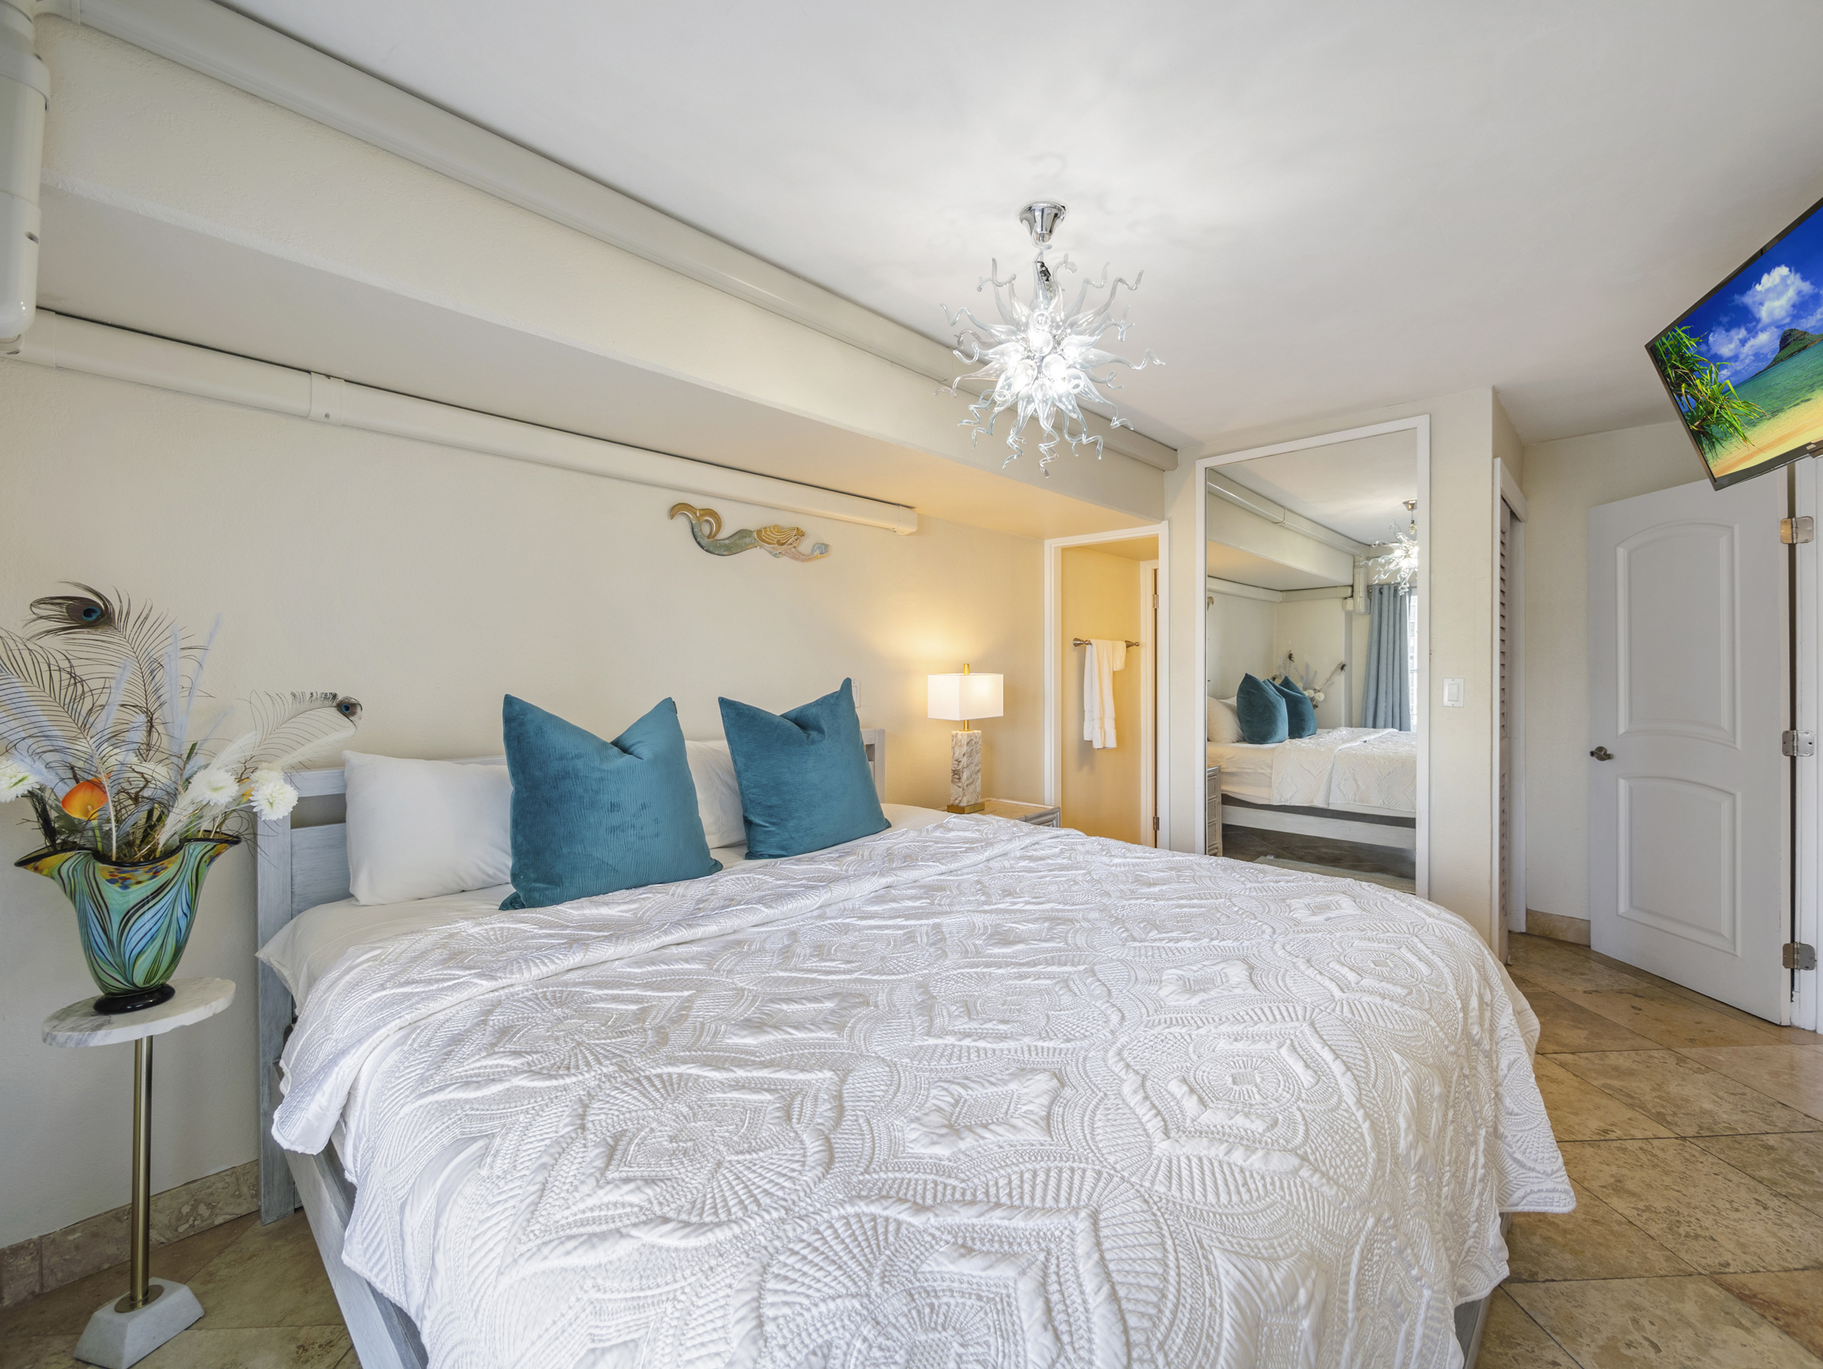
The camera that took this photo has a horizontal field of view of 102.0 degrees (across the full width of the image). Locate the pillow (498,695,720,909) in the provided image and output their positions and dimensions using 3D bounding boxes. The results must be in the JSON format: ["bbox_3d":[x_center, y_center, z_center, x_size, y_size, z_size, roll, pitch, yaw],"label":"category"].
[{"bbox_3d":[-0.798,0.270,1.954,0.550,0.515,0.200,-1,-12,-44],"label":"pillow"}]

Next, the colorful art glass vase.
[{"bbox_3d":[-1.515,0.473,1.444,0.250,0.310,0.310,0,1,44],"label":"colorful art glass vase"}]

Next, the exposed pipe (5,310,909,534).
[{"bbox_3d":[-0.926,-0.732,2.443,0.085,0.105,2.710,0,1,44],"label":"exposed pipe"}]

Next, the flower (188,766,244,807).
[{"bbox_3d":[-1.365,0.202,1.447,0.080,0.075,0.055,-1,1,-43],"label":"flower"}]

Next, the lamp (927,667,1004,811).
[{"bbox_3d":[0.268,0.257,3.574,0.200,0.711,0.332,0,1,44],"label":"lamp"}]

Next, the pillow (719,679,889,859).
[{"bbox_3d":[-0.346,0.252,2.425,0.200,0.530,0.565,-17,-11,43],"label":"pillow"}]

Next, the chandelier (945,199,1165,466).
[{"bbox_3d":[0.330,-0.843,1.807,0.545,0.640,0.545,0,1,0],"label":"chandelier"}]

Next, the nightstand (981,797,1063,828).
[{"bbox_3d":[0.295,0.931,3.471,0.400,0.633,0.845,0,1,44],"label":"nightstand"}]

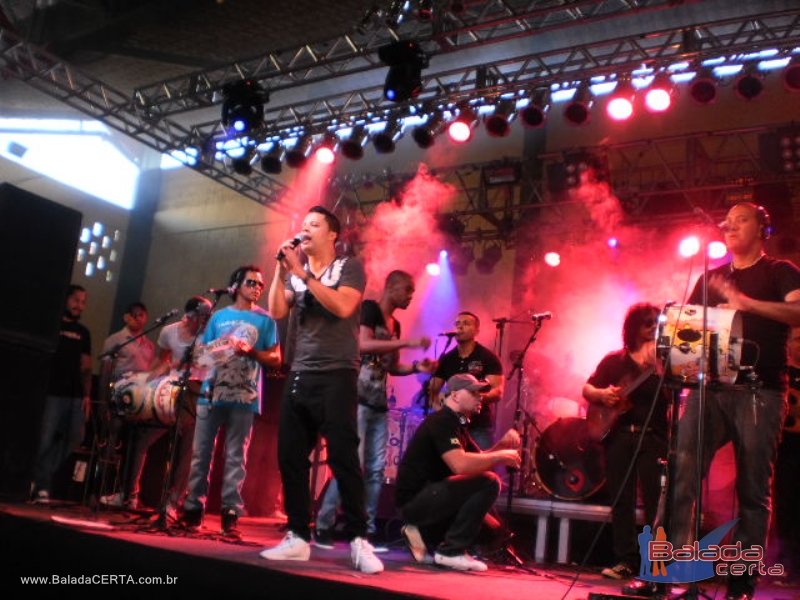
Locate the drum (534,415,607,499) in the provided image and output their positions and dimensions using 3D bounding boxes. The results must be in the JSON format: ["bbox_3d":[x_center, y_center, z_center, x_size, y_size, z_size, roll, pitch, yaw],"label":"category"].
[{"bbox_3d":[1.232,1.103,5.724,0.550,0.560,0.420,-1,-13,27],"label":"drum"}]

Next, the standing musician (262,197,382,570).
[{"bbox_3d":[-0.357,0.436,4.150,0.540,1.750,0.500,-1,-14,30],"label":"standing musician"}]

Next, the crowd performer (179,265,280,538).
[{"bbox_3d":[-1.101,0.670,5.600,0.560,1.720,0.450,7,-12,-4],"label":"crowd performer"}]

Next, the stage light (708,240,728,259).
[{"bbox_3d":[3.878,-0.631,10.107,0.260,0.260,0.320,0,12,25],"label":"stage light"}]

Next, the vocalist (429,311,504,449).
[{"bbox_3d":[0.489,0.942,6.178,0.550,1.700,0.420,1,-13,21],"label":"vocalist"}]

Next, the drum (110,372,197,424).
[{"bbox_3d":[-1.851,0.746,6.300,0.620,0.420,0.420,2,-13,18],"label":"drum"}]

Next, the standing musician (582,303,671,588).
[{"bbox_3d":[1.514,0.884,5.350,0.580,1.710,0.460,6,-12,-2],"label":"standing musician"}]

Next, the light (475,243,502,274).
[{"bbox_3d":[1.202,-0.564,11.300,0.320,0.360,0.400,0,27,26],"label":"light"}]

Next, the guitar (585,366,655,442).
[{"bbox_3d":[1.427,0.508,5.000,0.340,0.900,0.120,49,-3,6],"label":"guitar"}]

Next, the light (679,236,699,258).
[{"bbox_3d":[3.599,-0.668,10.306,0.260,0.260,0.320,0,12,25],"label":"light"}]

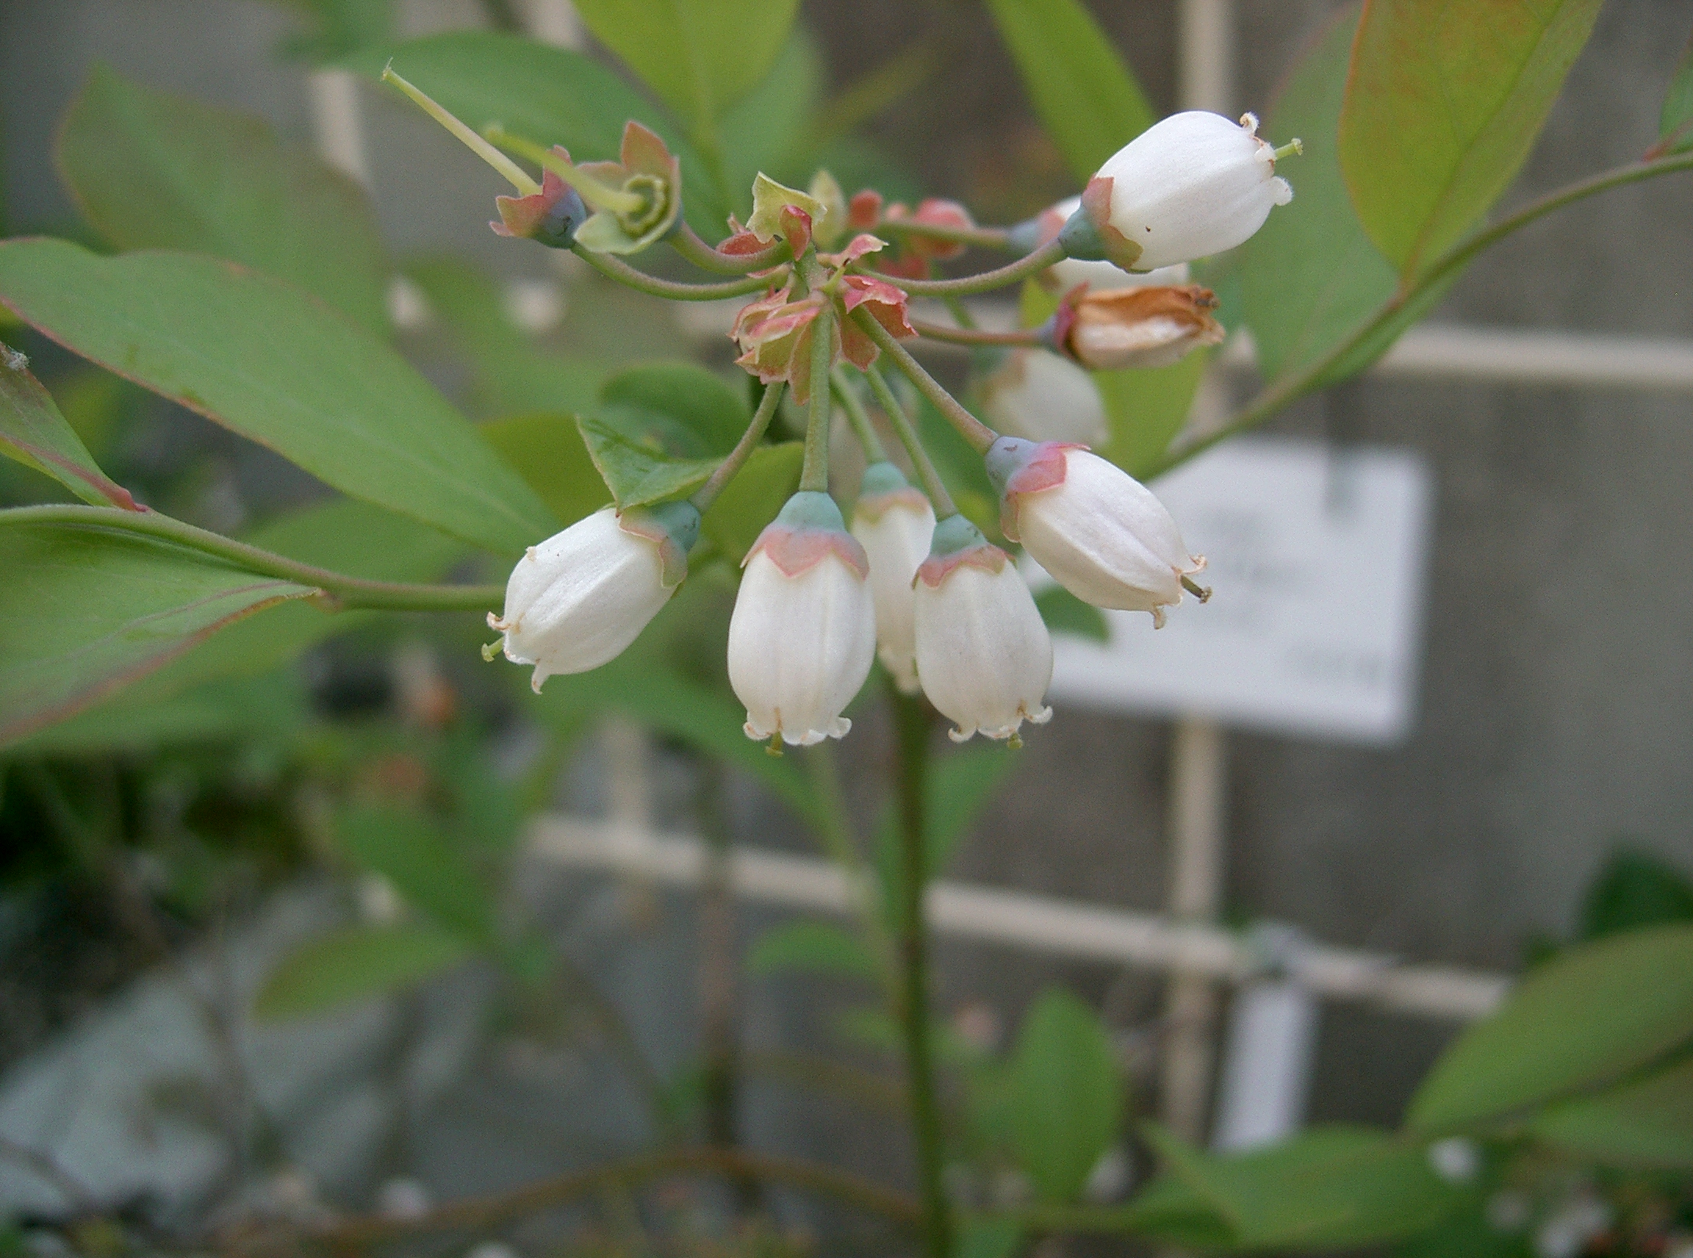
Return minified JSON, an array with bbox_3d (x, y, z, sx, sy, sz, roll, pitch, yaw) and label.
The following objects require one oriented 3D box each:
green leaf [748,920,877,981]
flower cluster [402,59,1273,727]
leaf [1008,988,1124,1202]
[{"bbox_3d":[-0.004,0.040,0.235,0.016,0.008,0.012,-3,20,0],"label":"green leaf"},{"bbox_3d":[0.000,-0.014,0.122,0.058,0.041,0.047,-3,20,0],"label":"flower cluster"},{"bbox_3d":[0.026,0.056,0.230,0.014,0.027,0.009,-3,20,0],"label":"leaf"}]

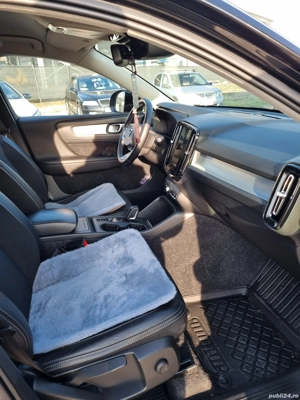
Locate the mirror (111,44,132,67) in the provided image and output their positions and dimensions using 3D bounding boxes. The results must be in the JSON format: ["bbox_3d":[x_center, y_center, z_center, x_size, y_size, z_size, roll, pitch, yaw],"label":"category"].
[{"bbox_3d":[-0.097,-0.522,1.086,0.048,0.067,0.235,-14,28,-7],"label":"mirror"}]

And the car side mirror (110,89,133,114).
[{"bbox_3d":[-0.165,-0.667,2.038,0.130,0.165,0.230,-19,27,-31],"label":"car side mirror"}]

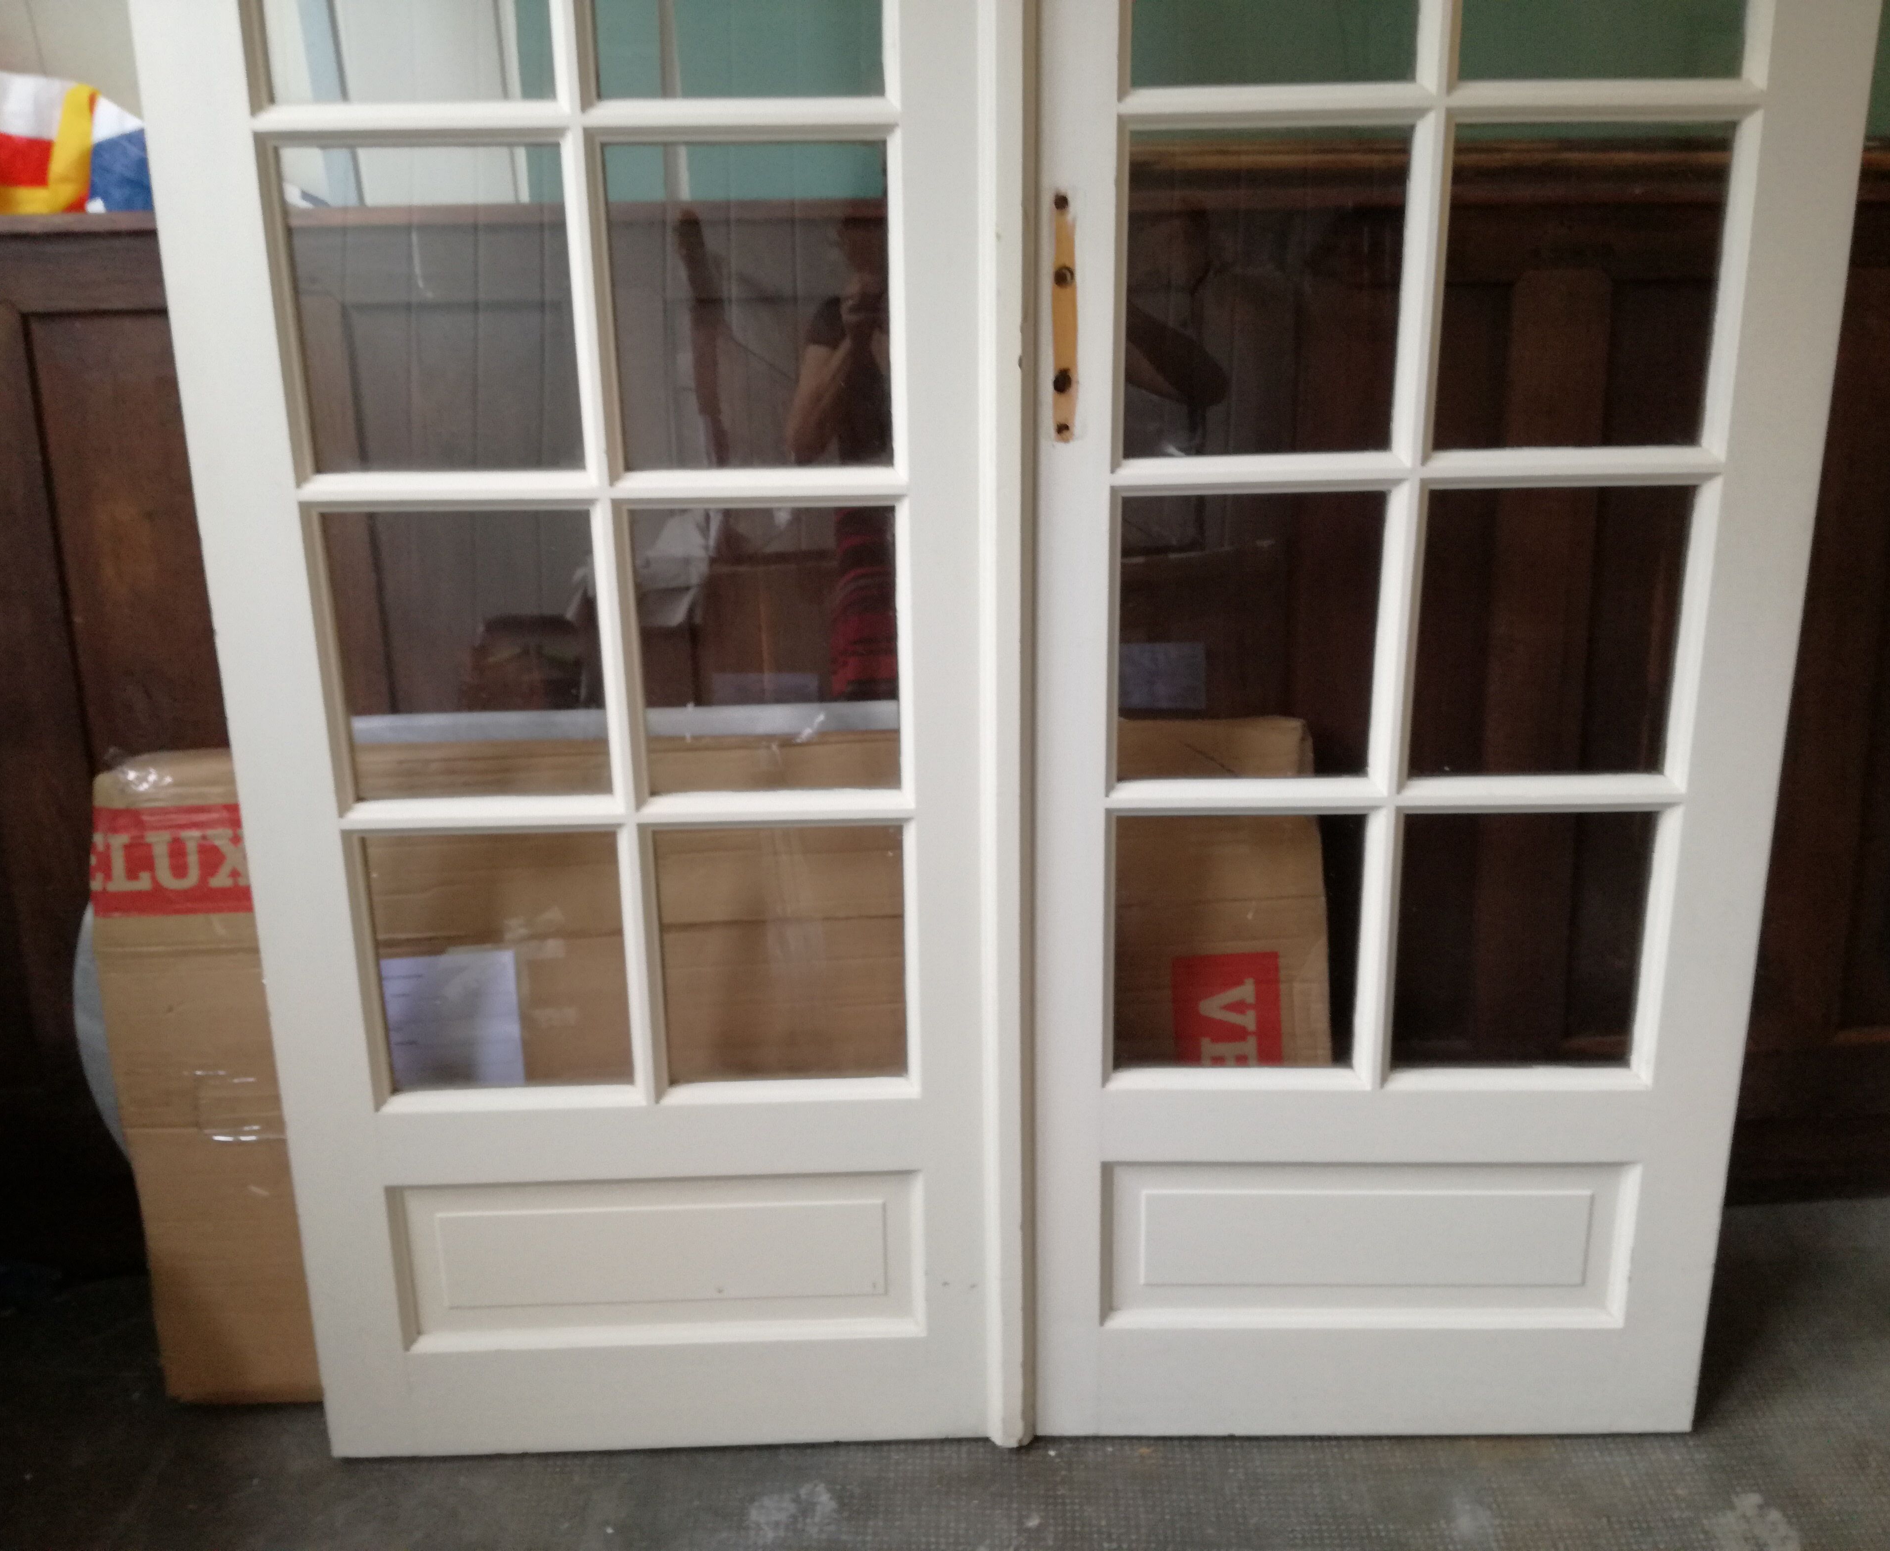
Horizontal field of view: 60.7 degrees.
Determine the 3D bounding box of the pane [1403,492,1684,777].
[{"bbox_3d":[0.515,-0.118,1.376,0.221,0.250,0.010,0,17,2],"label":"pane"}]

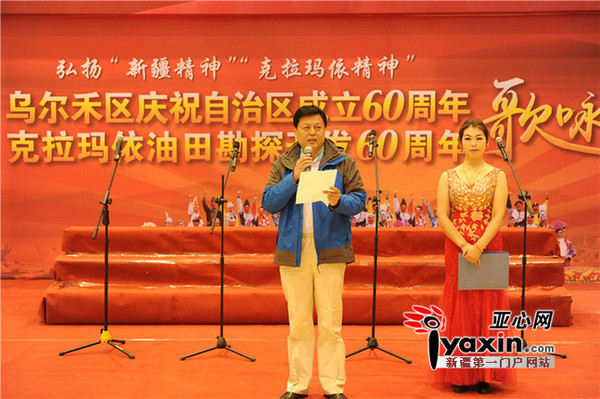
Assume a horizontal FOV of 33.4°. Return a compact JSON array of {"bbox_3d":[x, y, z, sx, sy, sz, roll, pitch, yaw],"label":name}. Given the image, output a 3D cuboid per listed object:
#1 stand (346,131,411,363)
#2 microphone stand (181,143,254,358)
[{"bbox_3d":[0.497,0.322,7.255,0.540,1.641,0.585,0,3,-8],"label":"stand"},{"bbox_3d":[-0.507,0.359,7.298,0.543,1.546,0.591,1,3,16],"label":"microphone stand"}]

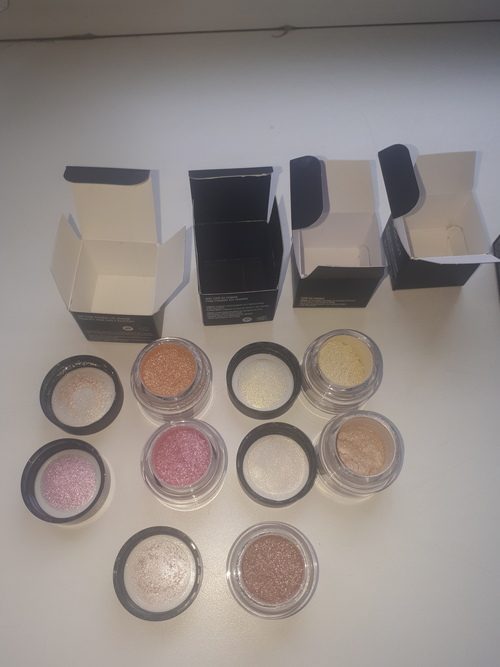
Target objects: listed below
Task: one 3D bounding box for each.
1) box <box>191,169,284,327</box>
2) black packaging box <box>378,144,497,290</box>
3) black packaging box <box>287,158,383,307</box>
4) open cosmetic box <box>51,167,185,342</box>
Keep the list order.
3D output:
[{"bbox_3d":[-0.007,-0.039,0.251,0.041,0.072,0.041,-5,67,-3],"label":"box"},{"bbox_3d":[0.090,-0.052,0.260,0.052,0.068,0.051,-3,67,-2],"label":"black packaging box"},{"bbox_3d":[0.041,-0.047,0.256,0.044,0.071,0.051,1,67,0],"label":"black packaging box"},{"bbox_3d":[-0.057,-0.033,0.249,0.054,0.070,0.052,2,67,0],"label":"open cosmetic box"}]

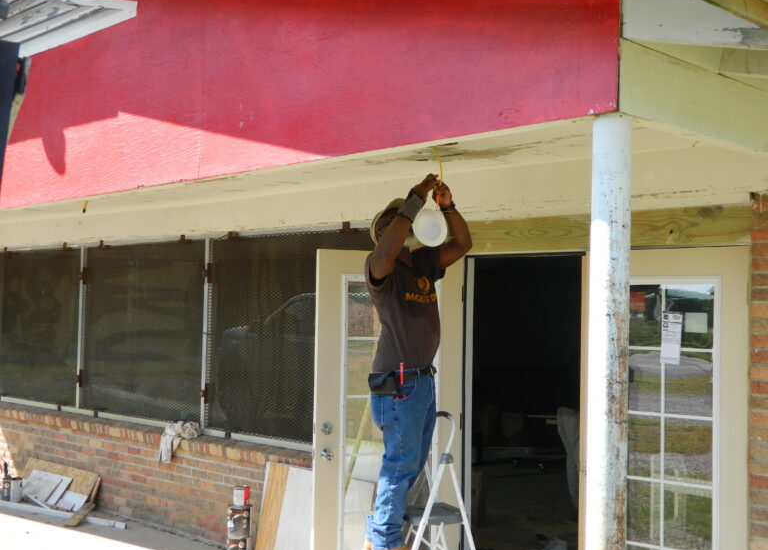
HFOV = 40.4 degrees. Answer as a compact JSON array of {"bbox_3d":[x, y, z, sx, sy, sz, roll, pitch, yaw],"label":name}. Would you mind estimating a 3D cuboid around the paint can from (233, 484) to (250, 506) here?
[{"bbox_3d":[-0.938,1.464,6.902,0.107,0.123,0.107,1,-2,0],"label":"paint can"}]

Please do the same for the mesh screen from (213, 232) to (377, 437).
[{"bbox_3d":[-0.667,0.416,7.161,0.040,1.437,1.840,3,-3,-44],"label":"mesh screen"}]

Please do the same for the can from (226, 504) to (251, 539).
[{"bbox_3d":[-0.953,1.625,6.896,0.166,0.193,0.166,0,-2,22],"label":"can"}]

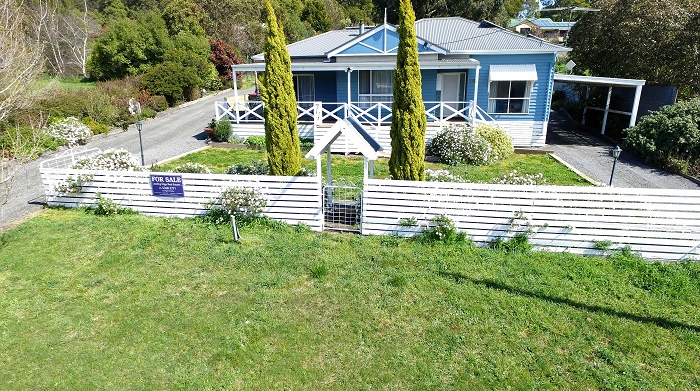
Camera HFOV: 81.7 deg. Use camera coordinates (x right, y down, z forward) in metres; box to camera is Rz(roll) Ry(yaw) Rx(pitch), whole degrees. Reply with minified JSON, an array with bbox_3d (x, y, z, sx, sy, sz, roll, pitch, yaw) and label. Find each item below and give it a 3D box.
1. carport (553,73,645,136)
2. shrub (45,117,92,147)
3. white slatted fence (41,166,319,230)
[{"bbox_3d":[11.458,-4.618,21.067,3.750,3.100,6.200,2,15,9],"label":"carport"},{"bbox_3d":[-11.764,-2.737,16.900,1.800,1.200,1.400,2,15,9],"label":"shrub"},{"bbox_3d":[-4.567,0.082,10.561,7.863,1.379,0.120,2,15,9],"label":"white slatted fence"}]

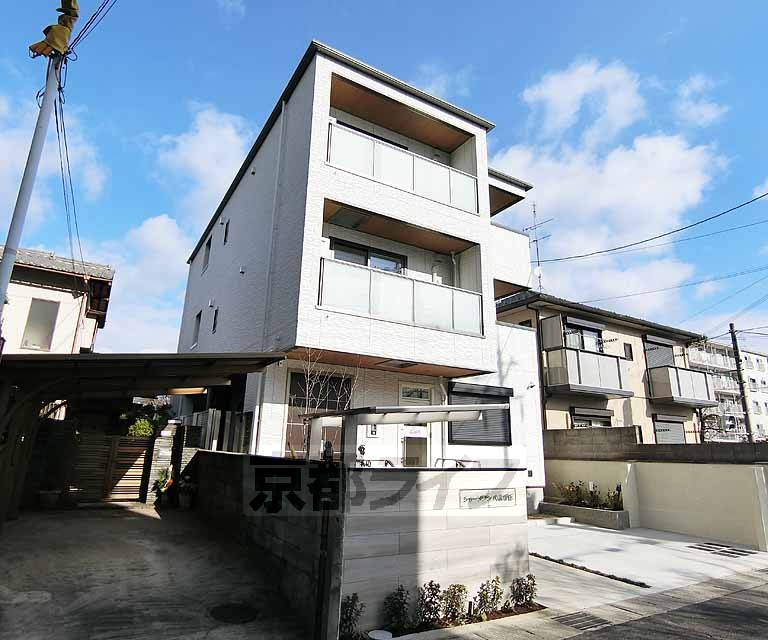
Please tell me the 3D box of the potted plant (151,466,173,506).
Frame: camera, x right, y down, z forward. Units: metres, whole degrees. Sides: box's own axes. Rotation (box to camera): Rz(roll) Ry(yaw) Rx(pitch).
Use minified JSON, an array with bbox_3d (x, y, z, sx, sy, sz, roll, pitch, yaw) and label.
[{"bbox_3d":[-4.992,3.736,9.850,0.470,0.840,0.450,10,-17,-29],"label":"potted plant"}]

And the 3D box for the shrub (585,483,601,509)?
[{"bbox_3d":[5.015,4.233,10.559,0.370,0.600,0.370,9,-17,-26],"label":"shrub"}]

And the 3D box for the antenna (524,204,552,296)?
[{"bbox_3d":[6.127,-2.898,17.560,0.600,3.900,1.350,14,-20,-37],"label":"antenna"}]

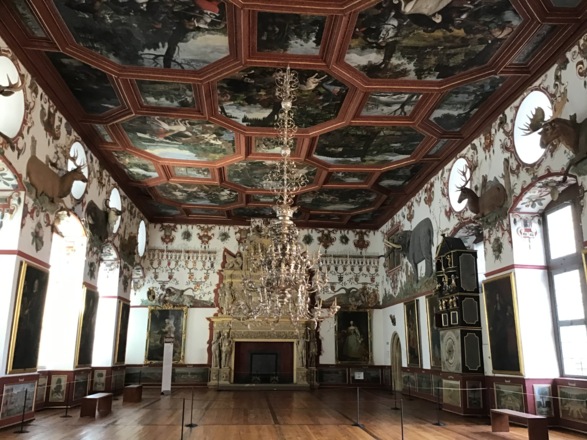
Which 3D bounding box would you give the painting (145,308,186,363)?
[{"bbox_3d":[-6.092,5.565,25.378,1.852,2.620,0.120,1,-14,-4],"label":"painting"}]

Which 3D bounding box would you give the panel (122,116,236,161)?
[{"bbox_3d":[-3.622,-2.606,17.323,3.412,0.150,3.533,1,-14,-4],"label":"panel"}]

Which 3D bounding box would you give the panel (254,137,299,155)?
[{"bbox_3d":[-0.608,-2.457,17.194,1.370,0.120,1.450,2,-14,-5],"label":"panel"}]

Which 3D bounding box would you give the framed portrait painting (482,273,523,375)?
[{"bbox_3d":[5.416,2.719,13.585,0.100,2.430,1.720,2,-14,-5],"label":"framed portrait painting"}]

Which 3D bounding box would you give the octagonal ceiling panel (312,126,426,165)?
[{"bbox_3d":[2.419,-2.391,17.349,3.360,0.150,3.400,2,-14,-5],"label":"octagonal ceiling panel"}]

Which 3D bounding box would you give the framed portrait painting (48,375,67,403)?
[{"bbox_3d":[-7.263,5.220,16.256,0.440,0.790,0.050,2,-14,-7],"label":"framed portrait painting"}]

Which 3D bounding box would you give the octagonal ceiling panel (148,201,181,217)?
[{"bbox_3d":[-6.101,-0.591,25.293,1.245,0.150,2.658,1,-14,-4],"label":"octagonal ceiling panel"}]

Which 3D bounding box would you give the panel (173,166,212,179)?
[{"bbox_3d":[-3.874,-1.856,20.281,1.400,0.150,1.137,1,-14,-4],"label":"panel"}]

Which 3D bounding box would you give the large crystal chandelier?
[{"bbox_3d":[-0.184,-0.721,11.548,2.300,5.950,2.300,2,-14,-5],"label":"large crystal chandelier"}]

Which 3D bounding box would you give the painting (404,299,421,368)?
[{"bbox_3d":[4.761,4.579,21.070,0.100,2.520,1.660,2,-14,-5],"label":"painting"}]

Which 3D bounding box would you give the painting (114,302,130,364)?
[{"bbox_3d":[-7.067,4.704,21.844,0.100,2.500,1.680,2,-14,-5],"label":"painting"}]

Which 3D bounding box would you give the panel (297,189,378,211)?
[{"bbox_3d":[2.100,-0.885,24.032,3.446,0.150,3.466,1,-14,-4],"label":"panel"}]

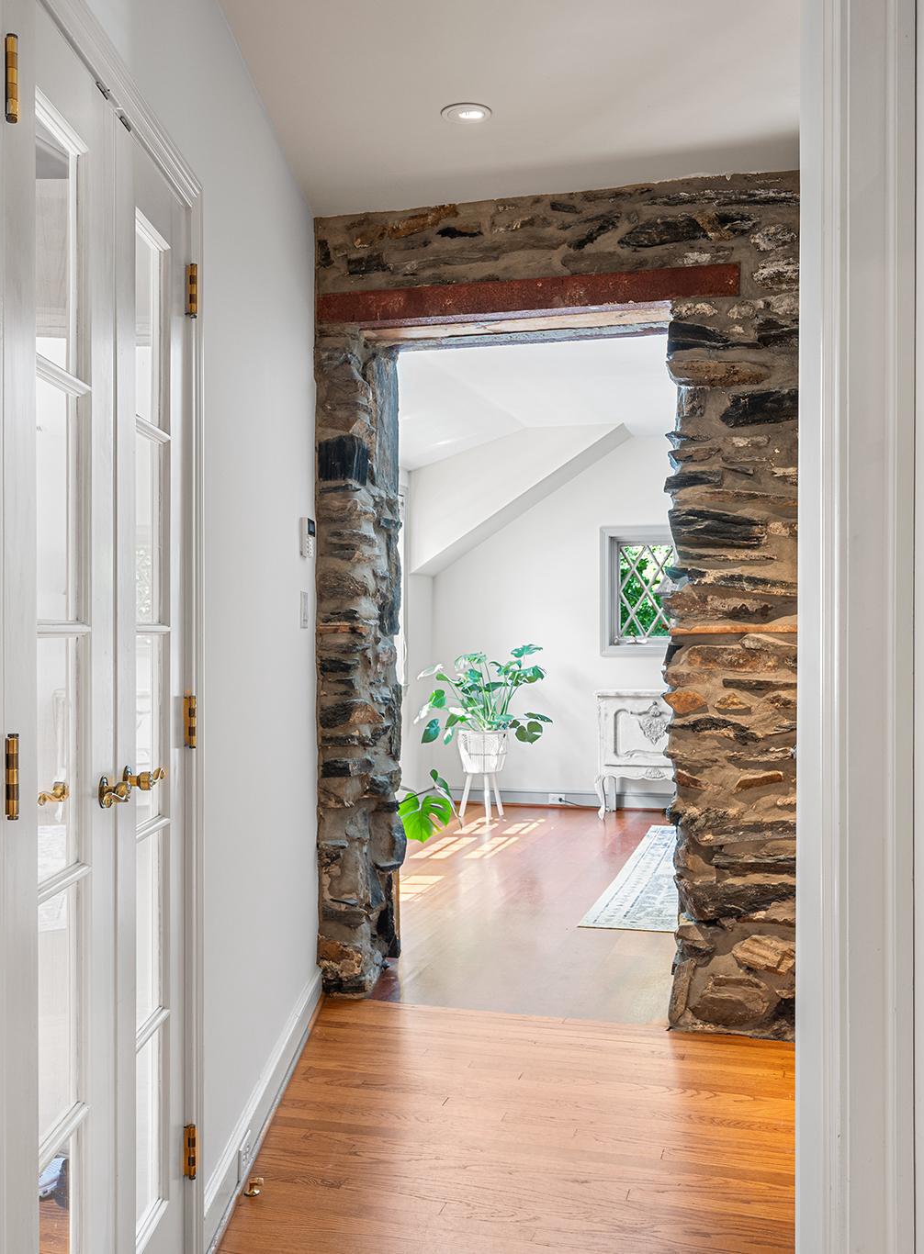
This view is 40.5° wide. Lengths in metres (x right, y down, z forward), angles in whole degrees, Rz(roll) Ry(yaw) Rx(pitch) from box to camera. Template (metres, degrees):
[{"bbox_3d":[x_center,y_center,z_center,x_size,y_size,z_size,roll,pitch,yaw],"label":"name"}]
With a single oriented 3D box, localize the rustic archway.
[{"bbox_3d":[0.350,-0.059,4.130,1.587,2.570,0.510,0,0,16],"label":"rustic archway"}]

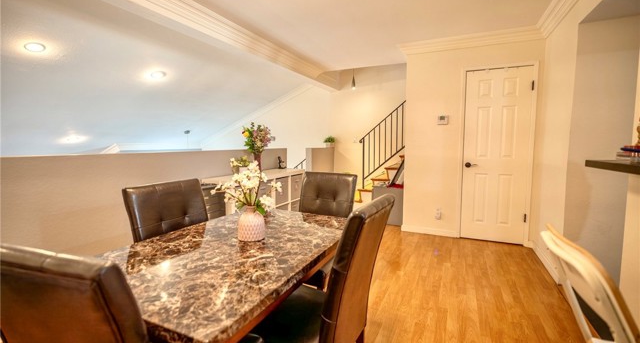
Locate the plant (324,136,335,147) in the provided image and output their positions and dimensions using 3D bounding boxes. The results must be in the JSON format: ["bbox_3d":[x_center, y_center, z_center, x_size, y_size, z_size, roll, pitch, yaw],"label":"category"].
[{"bbox_3d":[0.220,-0.621,6.147,0.200,0.240,0.200,2,6,26],"label":"plant"}]

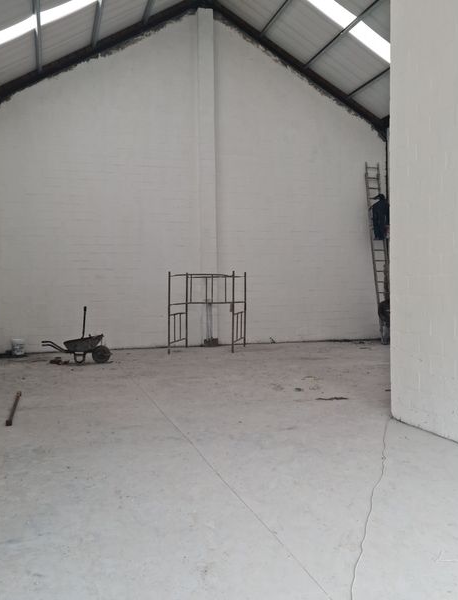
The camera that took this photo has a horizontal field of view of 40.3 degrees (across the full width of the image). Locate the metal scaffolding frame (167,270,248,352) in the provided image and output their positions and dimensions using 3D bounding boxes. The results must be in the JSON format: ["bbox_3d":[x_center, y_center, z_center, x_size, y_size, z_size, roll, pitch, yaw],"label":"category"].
[{"bbox_3d":[-0.499,0.276,15.002,1.530,1.880,1.540,-1,1,11],"label":"metal scaffolding frame"}]

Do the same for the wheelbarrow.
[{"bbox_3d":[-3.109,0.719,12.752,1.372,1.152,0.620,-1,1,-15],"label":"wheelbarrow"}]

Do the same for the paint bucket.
[{"bbox_3d":[-4.889,1.102,14.492,0.300,0.365,0.300,-1,1,-15],"label":"paint bucket"}]

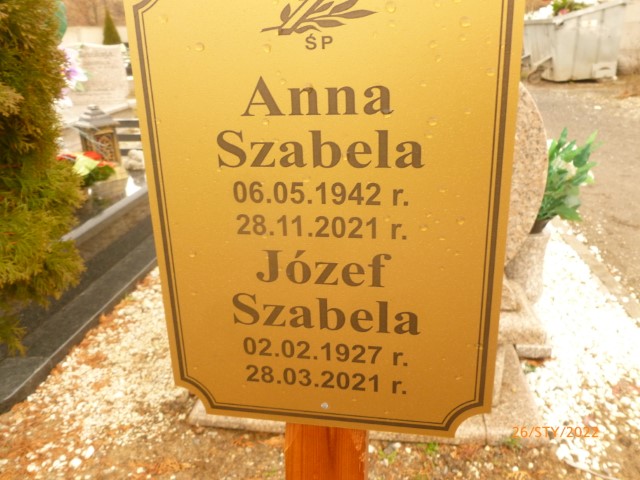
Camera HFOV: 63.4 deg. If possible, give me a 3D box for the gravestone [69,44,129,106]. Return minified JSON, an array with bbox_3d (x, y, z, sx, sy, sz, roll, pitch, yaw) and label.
[{"bbox_3d":[-2.606,-1.944,6.100,0.620,0.640,0.140,-4,22,-7],"label":"gravestone"}]

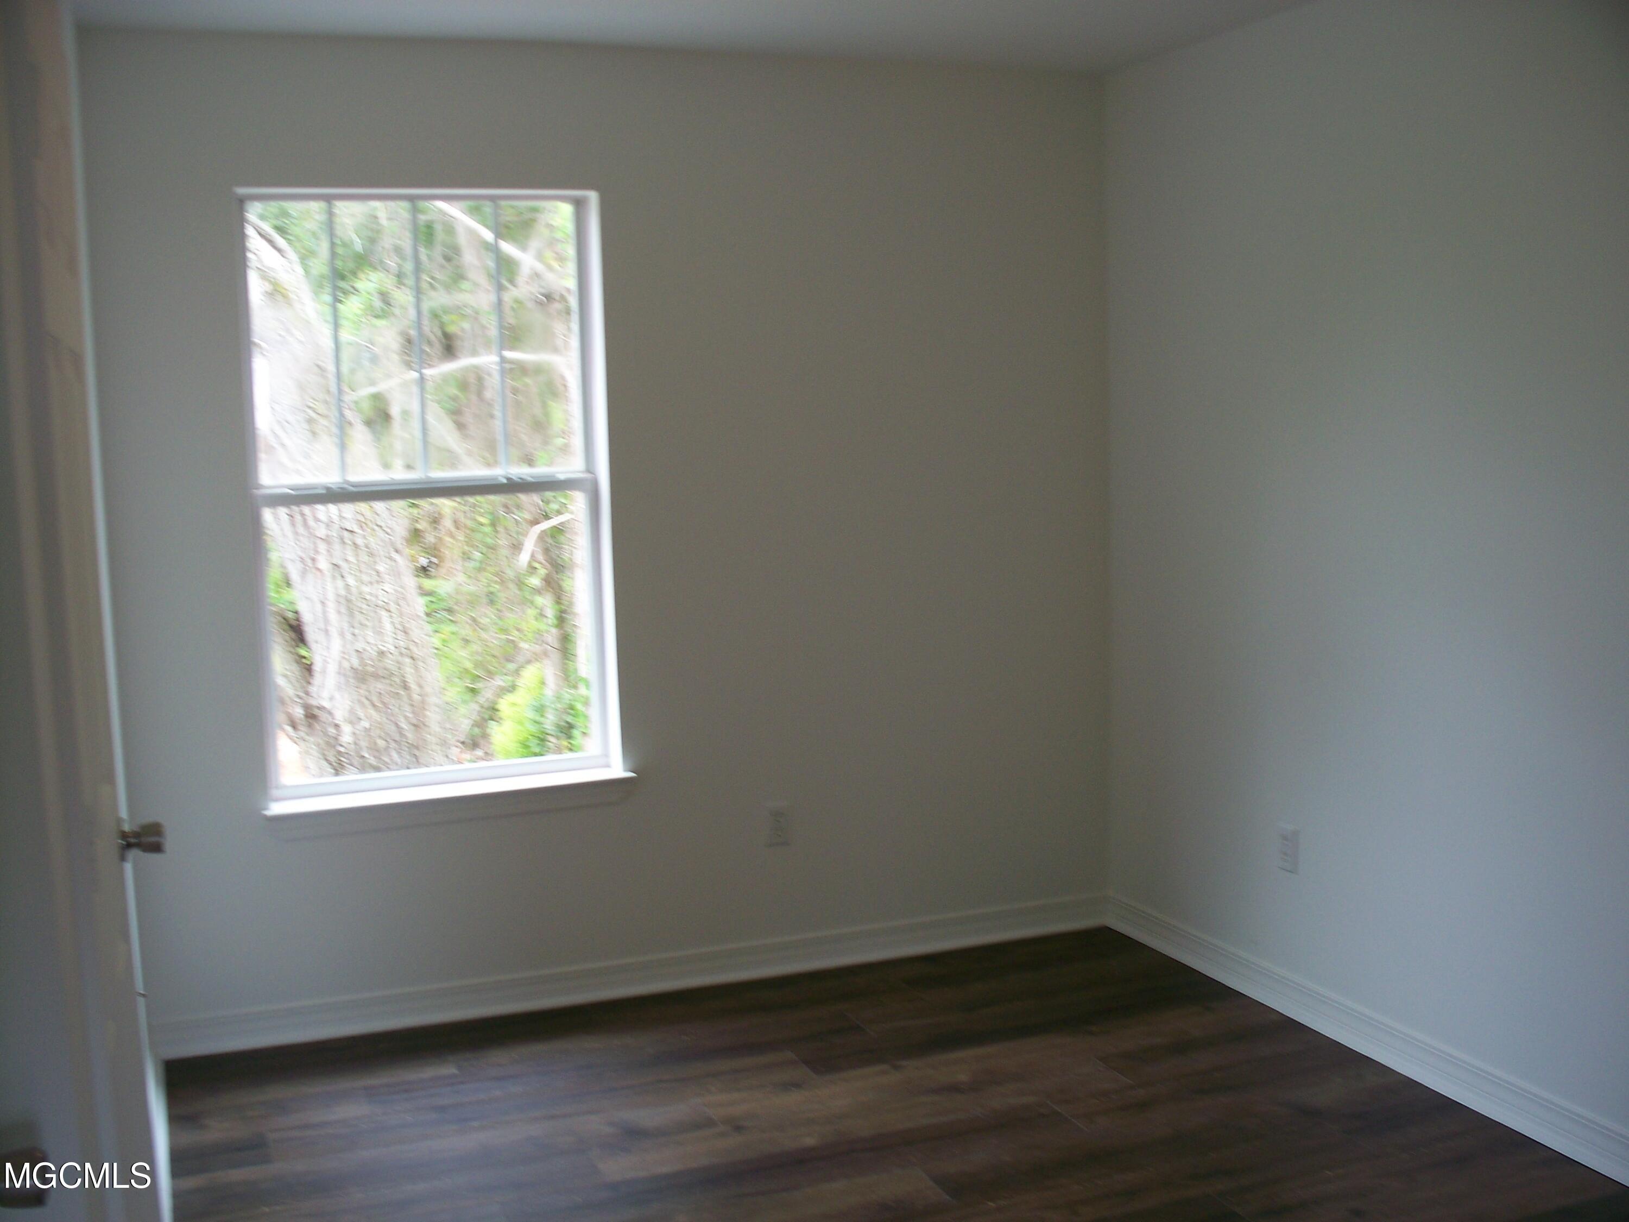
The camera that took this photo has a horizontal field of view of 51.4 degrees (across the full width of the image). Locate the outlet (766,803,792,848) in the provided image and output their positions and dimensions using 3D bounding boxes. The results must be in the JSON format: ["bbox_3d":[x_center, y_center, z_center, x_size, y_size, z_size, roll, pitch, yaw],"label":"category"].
[{"bbox_3d":[-0.096,0.577,4.551,0.072,0.115,0.010,-4,7,-21],"label":"outlet"}]

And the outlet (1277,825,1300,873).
[{"bbox_3d":[1.150,0.579,4.109,0.010,0.115,0.072,-4,7,-21],"label":"outlet"}]

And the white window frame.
[{"bbox_3d":[-0.936,-0.285,4.187,0.867,1.462,0.110,-4,7,-21],"label":"white window frame"}]

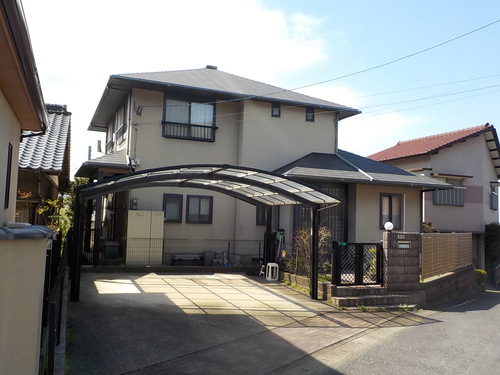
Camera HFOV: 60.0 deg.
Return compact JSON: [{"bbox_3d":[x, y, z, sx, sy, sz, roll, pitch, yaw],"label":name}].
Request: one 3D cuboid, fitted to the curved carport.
[{"bbox_3d":[-1.463,1.141,10.732,5.540,2.920,4.650,3,-5,-24],"label":"curved carport"}]

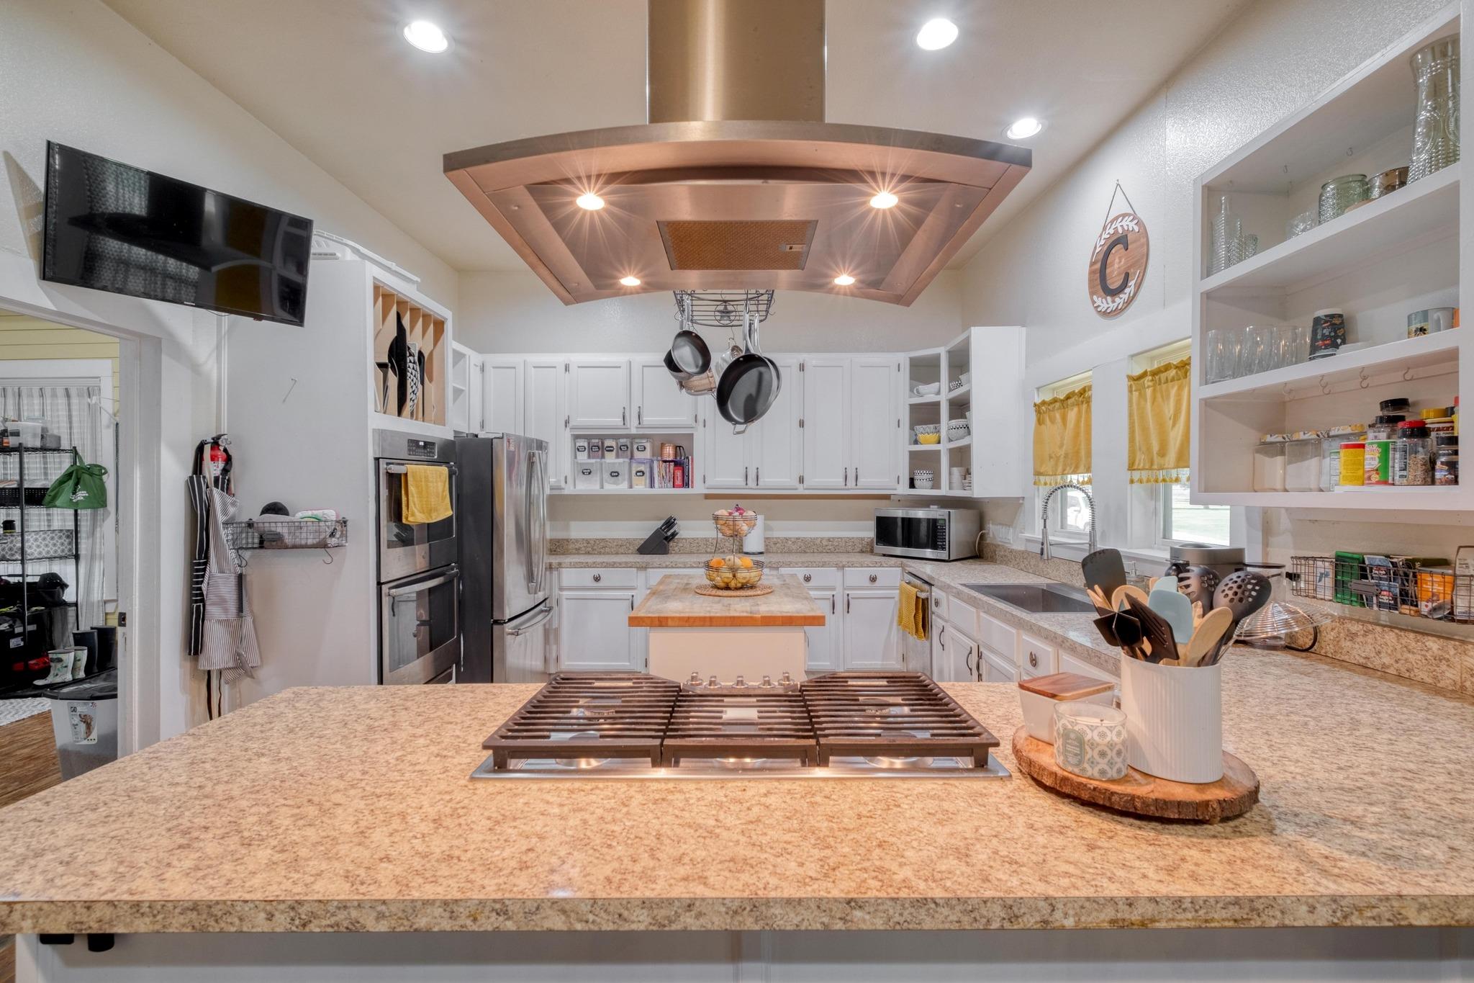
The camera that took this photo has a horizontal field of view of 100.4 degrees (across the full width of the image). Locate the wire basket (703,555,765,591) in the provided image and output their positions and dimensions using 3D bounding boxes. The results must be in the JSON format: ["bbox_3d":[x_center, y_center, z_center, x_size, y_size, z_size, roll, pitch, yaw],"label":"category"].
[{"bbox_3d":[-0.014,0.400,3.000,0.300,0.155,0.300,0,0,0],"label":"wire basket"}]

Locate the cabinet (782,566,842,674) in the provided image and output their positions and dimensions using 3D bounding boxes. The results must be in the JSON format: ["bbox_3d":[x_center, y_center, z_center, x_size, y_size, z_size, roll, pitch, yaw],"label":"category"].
[{"bbox_3d":[0.535,0.935,4.680,0.440,0.820,0.590,0,0,0],"label":"cabinet"}]

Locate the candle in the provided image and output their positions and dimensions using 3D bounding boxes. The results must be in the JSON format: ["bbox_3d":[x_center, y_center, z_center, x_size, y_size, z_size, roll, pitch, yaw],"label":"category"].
[{"bbox_3d":[0.587,0.413,1.021,0.105,0.087,0.105,0,0,-33],"label":"candle"}]

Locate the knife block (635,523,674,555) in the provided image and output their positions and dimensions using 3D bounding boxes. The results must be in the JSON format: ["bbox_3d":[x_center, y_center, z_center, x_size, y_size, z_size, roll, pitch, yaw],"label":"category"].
[{"bbox_3d":[-0.603,0.350,4.670,0.300,0.275,0.115,0,0,0],"label":"knife block"}]

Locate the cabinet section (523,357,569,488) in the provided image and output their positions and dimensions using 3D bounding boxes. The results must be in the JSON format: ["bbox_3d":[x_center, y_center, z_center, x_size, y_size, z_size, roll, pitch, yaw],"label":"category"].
[{"bbox_3d":[-1.397,-0.500,4.640,0.315,0.958,0.320,0,0,0],"label":"cabinet section"}]

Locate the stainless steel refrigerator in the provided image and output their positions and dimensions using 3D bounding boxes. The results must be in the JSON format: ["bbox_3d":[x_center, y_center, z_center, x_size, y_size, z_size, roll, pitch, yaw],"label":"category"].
[{"bbox_3d":[-1.710,0.520,3.965,0.890,1.760,0.840,0,0,0],"label":"stainless steel refrigerator"}]

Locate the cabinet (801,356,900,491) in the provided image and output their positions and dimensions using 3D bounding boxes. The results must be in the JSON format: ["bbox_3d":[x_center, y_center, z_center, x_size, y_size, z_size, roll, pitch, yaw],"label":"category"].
[{"bbox_3d":[0.866,-0.515,4.860,0.760,1.050,0.320,0,0,0],"label":"cabinet"}]

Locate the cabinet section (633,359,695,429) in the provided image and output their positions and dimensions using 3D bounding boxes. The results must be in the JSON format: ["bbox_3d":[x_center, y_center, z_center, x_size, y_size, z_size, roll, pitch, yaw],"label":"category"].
[{"bbox_3d":[-0.525,-0.712,4.640,0.445,0.508,0.320,0,0,0],"label":"cabinet section"}]

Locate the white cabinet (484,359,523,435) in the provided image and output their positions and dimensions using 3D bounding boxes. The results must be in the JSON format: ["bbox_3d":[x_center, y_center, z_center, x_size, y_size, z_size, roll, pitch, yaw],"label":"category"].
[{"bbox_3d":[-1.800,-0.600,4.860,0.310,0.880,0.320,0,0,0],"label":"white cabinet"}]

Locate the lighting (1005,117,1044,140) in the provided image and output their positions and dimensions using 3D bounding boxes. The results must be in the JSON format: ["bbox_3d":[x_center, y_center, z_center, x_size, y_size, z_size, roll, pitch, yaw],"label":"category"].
[{"bbox_3d":[1.341,-1.690,2.860,0.180,0.030,0.180,0,0,0],"label":"lighting"}]

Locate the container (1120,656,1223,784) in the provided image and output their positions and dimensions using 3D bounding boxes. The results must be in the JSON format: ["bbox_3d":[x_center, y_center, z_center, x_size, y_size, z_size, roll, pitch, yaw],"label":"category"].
[{"bbox_3d":[0.708,0.355,1.007,0.140,0.178,0.140,0,0,0],"label":"container"}]

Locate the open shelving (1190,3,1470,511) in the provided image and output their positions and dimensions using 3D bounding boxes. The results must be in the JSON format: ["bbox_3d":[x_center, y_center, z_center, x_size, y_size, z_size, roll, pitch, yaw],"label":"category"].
[{"bbox_3d":[1.615,-0.482,1.600,0.320,1.050,0.770,0,0,0],"label":"open shelving"}]

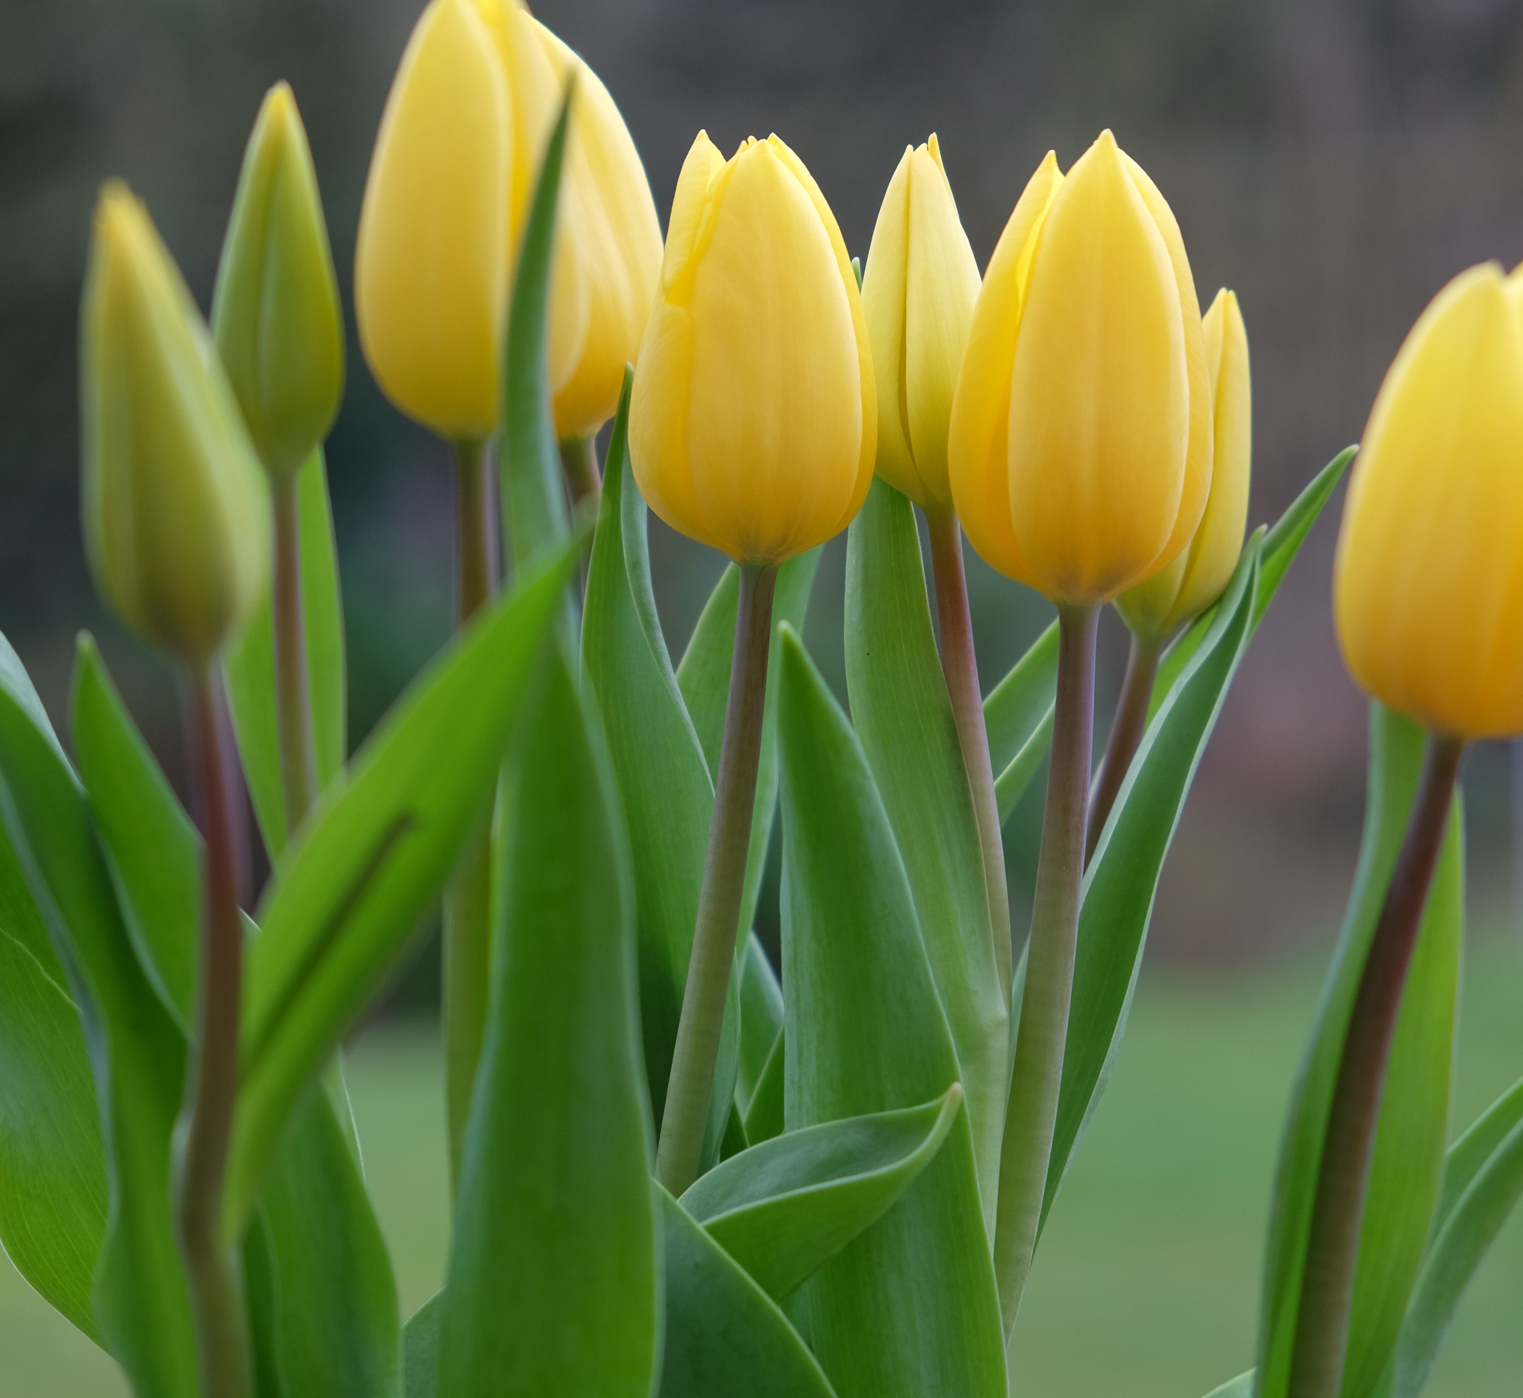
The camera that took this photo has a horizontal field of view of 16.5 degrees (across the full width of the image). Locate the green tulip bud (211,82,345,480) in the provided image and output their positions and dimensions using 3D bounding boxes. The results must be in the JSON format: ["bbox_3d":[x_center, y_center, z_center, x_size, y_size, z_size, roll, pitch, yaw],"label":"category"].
[{"bbox_3d":[-0.071,-0.062,0.770,0.019,0.059,0.020,0,2,0],"label":"green tulip bud"}]

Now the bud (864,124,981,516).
[{"bbox_3d":[0.025,-0.058,0.805,0.019,0.058,0.018,-2,2,0],"label":"bud"}]

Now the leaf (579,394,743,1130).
[{"bbox_3d":[-0.015,0.010,0.785,0.022,0.116,0.022,-4,2,0],"label":"leaf"}]

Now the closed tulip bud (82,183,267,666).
[{"bbox_3d":[-0.069,-0.032,0.615,0.020,0.056,0.021,-9,1,0],"label":"closed tulip bud"}]

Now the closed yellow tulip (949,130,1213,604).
[{"bbox_3d":[0.043,-0.044,0.700,0.035,0.063,0.035,2,1,0],"label":"closed yellow tulip"}]

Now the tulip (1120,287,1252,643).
[{"bbox_3d":[0.065,-0.036,0.810,0.018,0.056,0.018,10,2,0],"label":"tulip"}]

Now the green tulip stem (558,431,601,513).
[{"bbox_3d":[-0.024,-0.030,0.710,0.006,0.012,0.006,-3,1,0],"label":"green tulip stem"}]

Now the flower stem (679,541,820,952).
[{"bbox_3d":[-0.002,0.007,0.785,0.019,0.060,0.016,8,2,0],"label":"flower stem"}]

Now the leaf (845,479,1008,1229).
[{"bbox_3d":[0.022,0.020,0.725,0.019,0.108,0.018,-8,1,0],"label":"leaf"}]

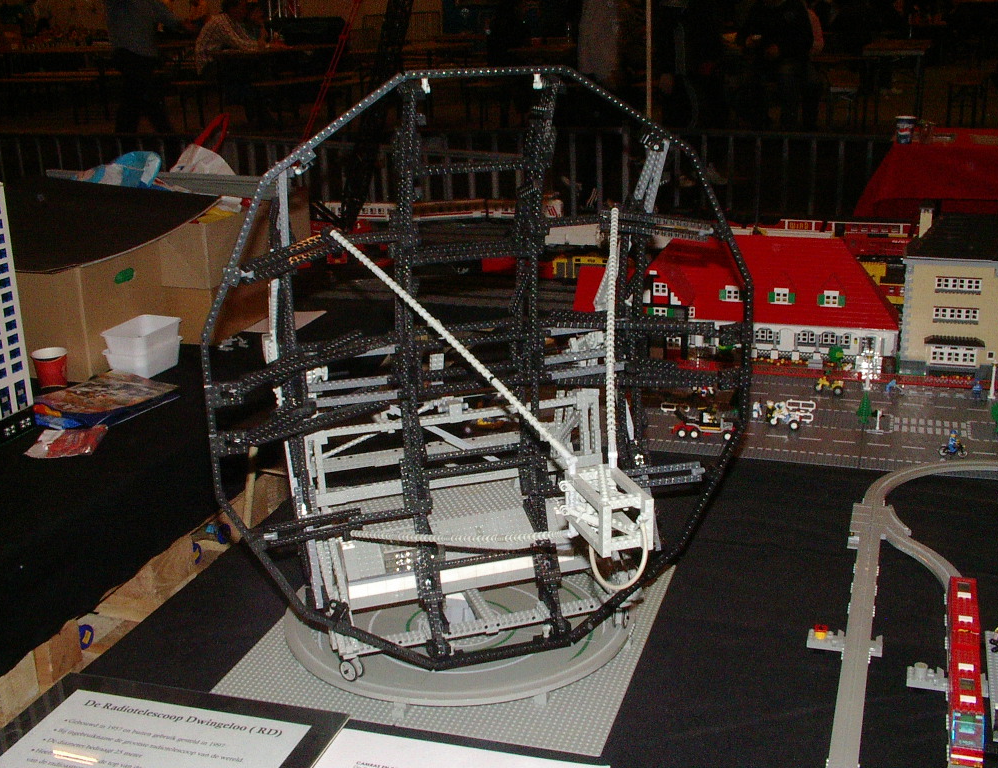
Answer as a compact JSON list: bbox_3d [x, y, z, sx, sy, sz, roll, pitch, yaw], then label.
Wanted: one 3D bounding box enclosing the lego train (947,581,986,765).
[{"bbox_3d":[0.554,0.334,1.516,0.034,0.074,0.336,4,19,18],"label":"lego train"}]

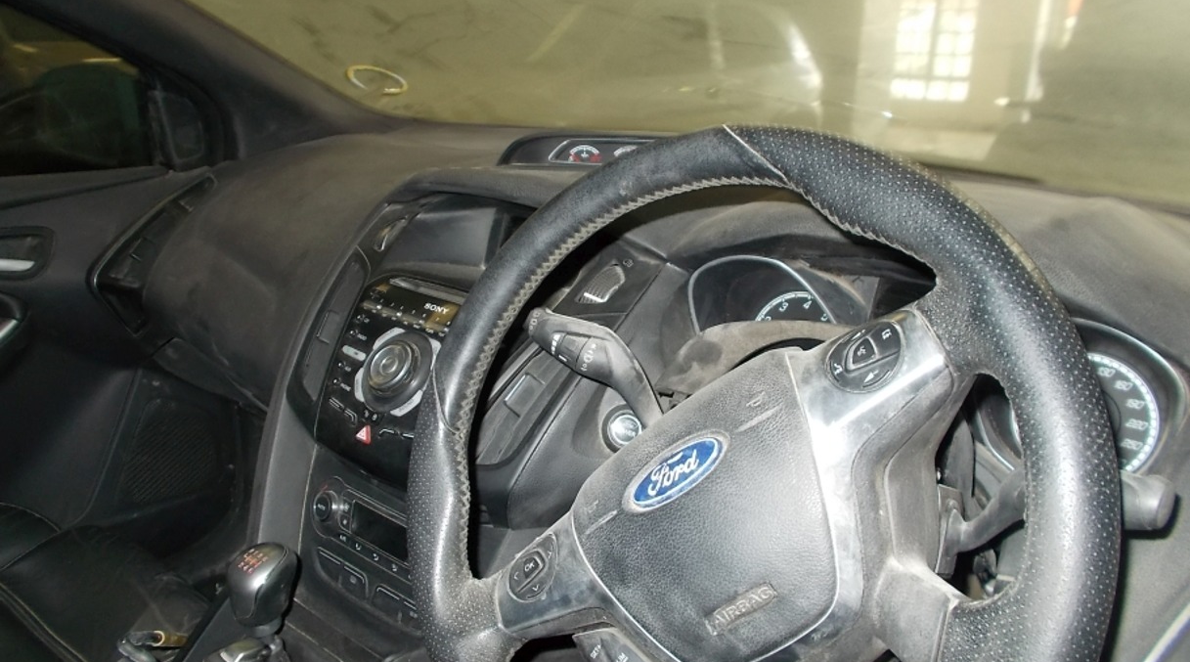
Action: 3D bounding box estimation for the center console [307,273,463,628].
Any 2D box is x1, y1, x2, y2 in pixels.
[{"bbox_3d":[-0.162,0.116,0.794,0.210,0.315,0.125,12,13,35],"label":"center console"}]

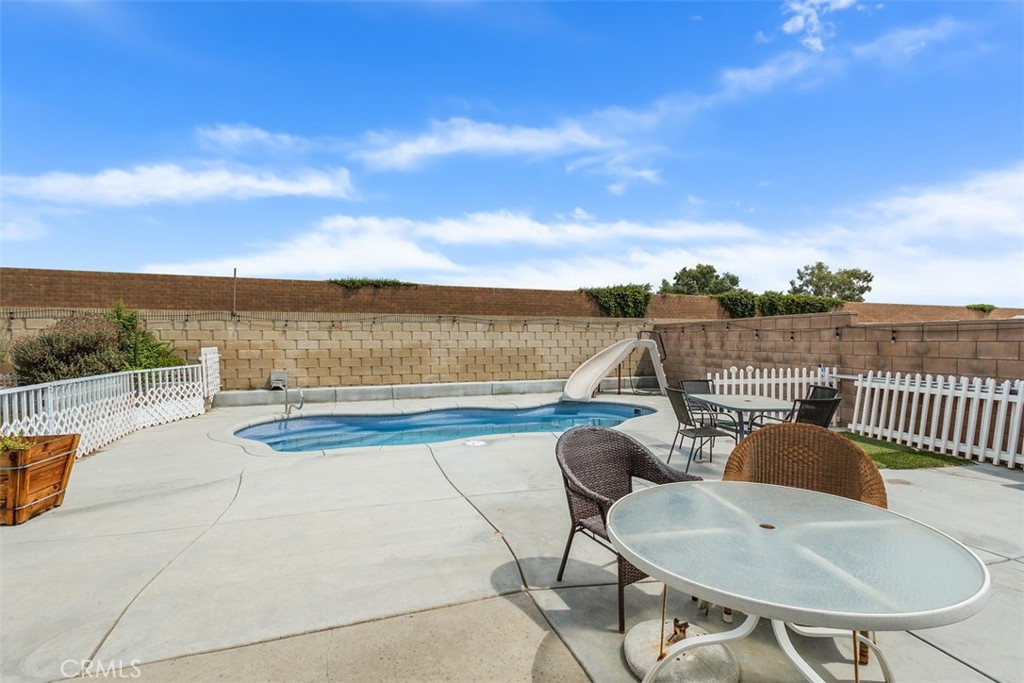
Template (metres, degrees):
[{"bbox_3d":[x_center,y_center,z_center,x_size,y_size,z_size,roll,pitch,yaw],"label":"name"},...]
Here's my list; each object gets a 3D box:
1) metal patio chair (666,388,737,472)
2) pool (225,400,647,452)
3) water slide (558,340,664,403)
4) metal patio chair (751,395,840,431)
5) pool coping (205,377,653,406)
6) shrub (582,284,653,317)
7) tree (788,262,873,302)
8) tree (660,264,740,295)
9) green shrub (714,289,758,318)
[{"bbox_3d":[2.060,0.946,4.959,0.630,0.870,0.520,0,0,-8],"label":"metal patio chair"},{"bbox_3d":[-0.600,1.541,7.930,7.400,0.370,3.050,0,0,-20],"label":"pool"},{"bbox_3d":[2.480,0.645,11.099,2.700,1.450,1.000,0,0,-23],"label":"water slide"},{"bbox_3d":[2.680,0.947,4.399,0.540,0.870,0.640,0,0,-19],"label":"metal patio chair"},{"bbox_3d":[-1.094,1.224,11.583,11.100,0.290,0.420,0,0,-20],"label":"pool coping"},{"bbox_3d":[7.800,-2.786,33.498,5.800,2.700,1.400,0,0,-18],"label":"shrub"},{"bbox_3d":[38.500,-4.109,54.990,9.000,10.800,8.800,0,0,35],"label":"tree"},{"bbox_3d":[21.500,-3.754,51.991,8.600,10.100,8.400,0,0,22],"label":"tree"},{"bbox_3d":[18.400,-2.933,37.298,4.400,2.600,1.300,0,0,-18],"label":"green shrub"}]

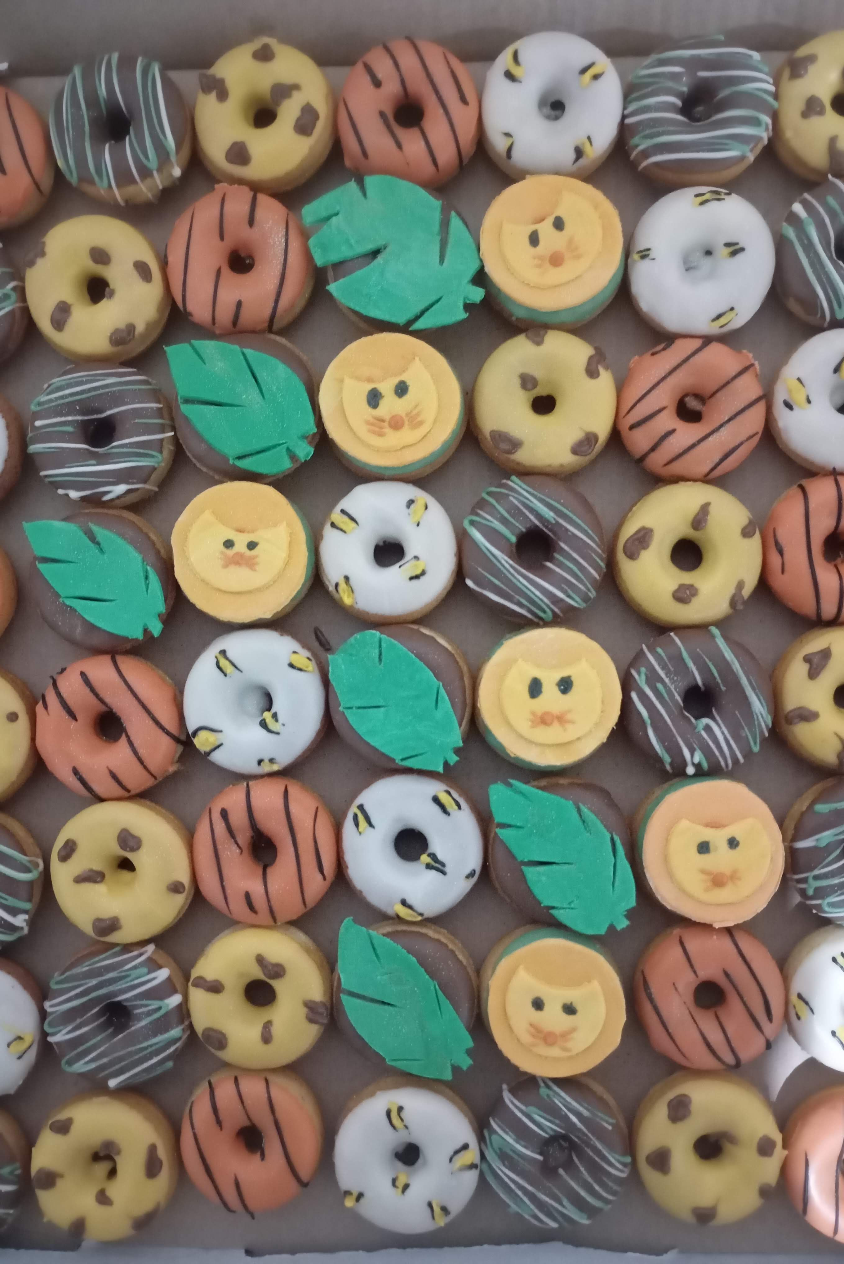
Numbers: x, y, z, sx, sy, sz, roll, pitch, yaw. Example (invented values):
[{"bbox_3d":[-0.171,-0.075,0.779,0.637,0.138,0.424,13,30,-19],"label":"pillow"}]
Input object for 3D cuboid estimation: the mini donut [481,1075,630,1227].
[{"bbox_3d":[0.045,0.175,0.346,0.051,0.022,0.051,0,86,3],"label":"mini donut"}]

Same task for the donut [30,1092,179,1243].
[{"bbox_3d":[-0.110,0.185,0.355,0.051,0.022,0.051,0,86,3],"label":"donut"}]

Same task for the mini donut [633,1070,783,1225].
[{"bbox_3d":[0.113,0.203,0.404,0.057,0.026,0.057,0,88,1],"label":"mini donut"}]

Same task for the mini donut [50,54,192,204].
[{"bbox_3d":[-0.112,-0.187,0.381,0.052,0.022,0.052,0,86,3],"label":"mini donut"}]

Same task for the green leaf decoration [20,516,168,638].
[{"bbox_3d":[-0.114,-0.021,0.358,0.063,0.005,0.030,36,89,5],"label":"green leaf decoration"}]

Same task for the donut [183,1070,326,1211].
[{"bbox_3d":[-0.068,0.202,0.407,0.056,0.026,0.056,0,88,1],"label":"donut"}]

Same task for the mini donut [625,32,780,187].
[{"bbox_3d":[0.103,-0.193,0.379,0.054,0.025,0.054,0,90,3],"label":"mini donut"}]

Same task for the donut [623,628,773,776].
[{"bbox_3d":[0.102,0.026,0.378,0.054,0.025,0.054,0,90,3],"label":"donut"}]

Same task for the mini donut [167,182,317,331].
[{"bbox_3d":[-0.071,-0.145,0.398,0.056,0.025,0.056,0,88,1],"label":"mini donut"}]

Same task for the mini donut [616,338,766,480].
[{"bbox_3d":[0.103,-0.086,0.394,0.055,0.025,0.053,0,88,1],"label":"mini donut"}]

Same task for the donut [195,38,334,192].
[{"bbox_3d":[-0.061,-0.202,0.400,0.054,0.025,0.056,0,88,1],"label":"donut"}]

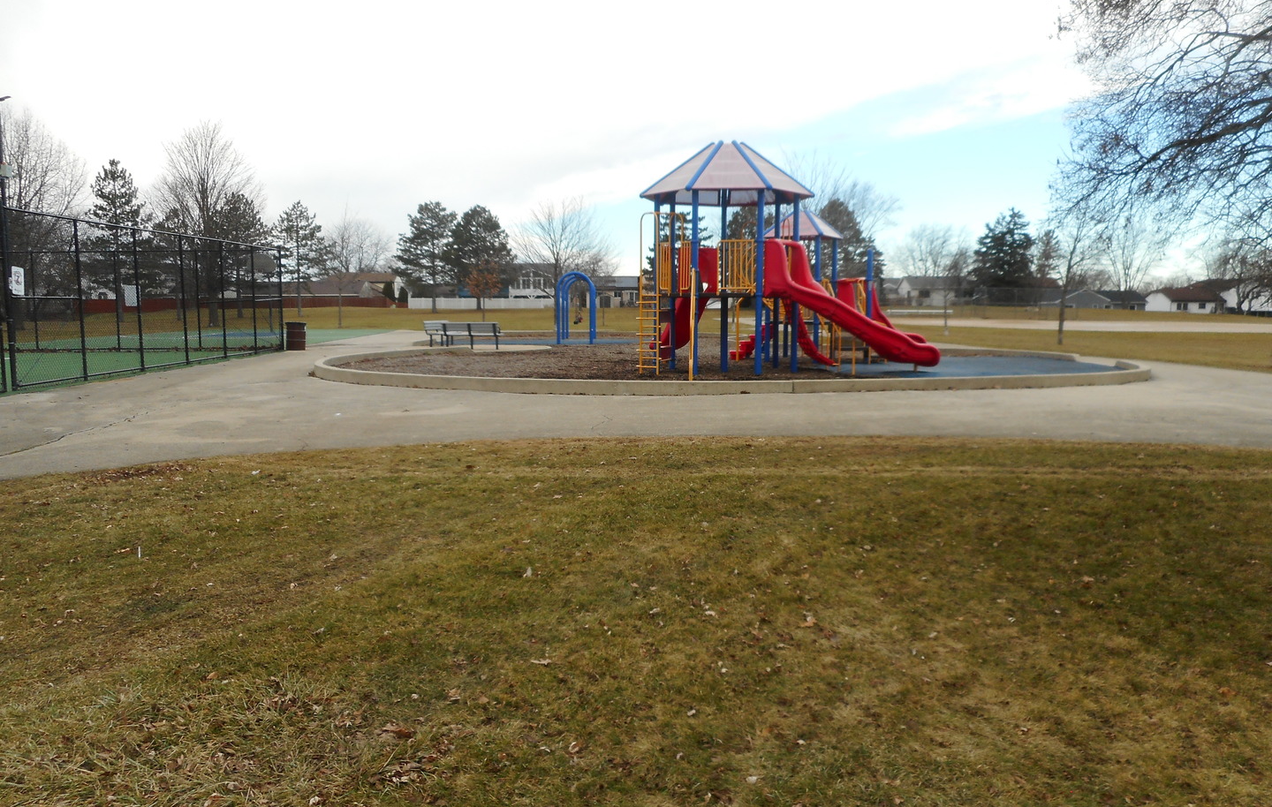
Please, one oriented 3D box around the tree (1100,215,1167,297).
[{"bbox_3d":[70.527,-19.759,130.000,9.000,14.000,9.000,0,6,0],"label":"tree"}]

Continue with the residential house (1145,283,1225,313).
[{"bbox_3d":[88.768,-16.602,148.700,8.800,4.700,7.600,0,6,0],"label":"residential house"}]

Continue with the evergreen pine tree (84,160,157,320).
[{"bbox_3d":[-38.105,-12.101,68.000,5.100,11.800,5.100,0,6,0],"label":"evergreen pine tree"}]

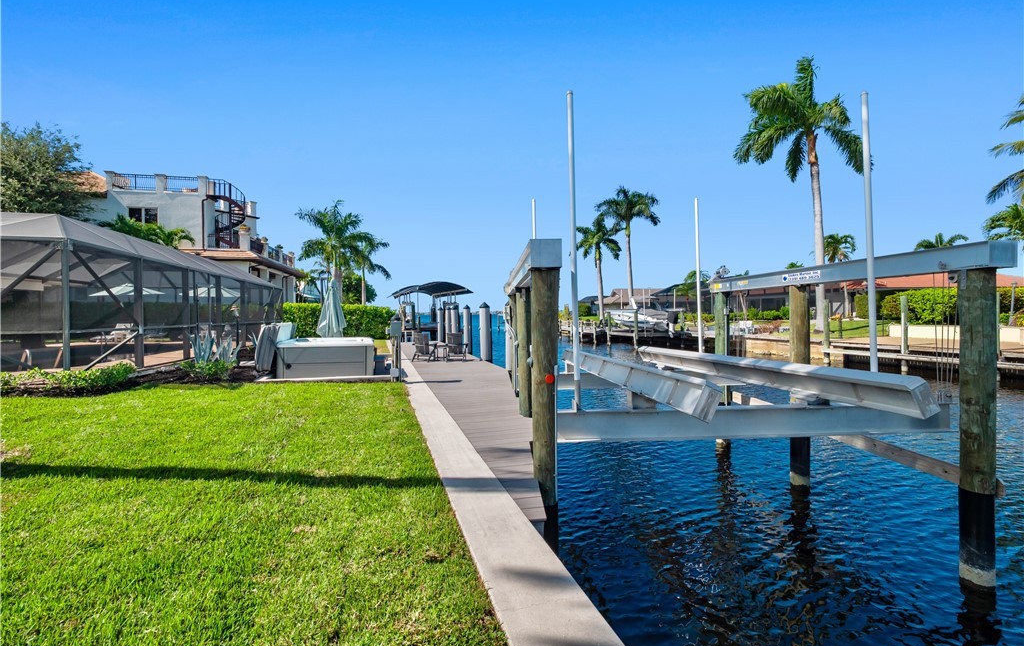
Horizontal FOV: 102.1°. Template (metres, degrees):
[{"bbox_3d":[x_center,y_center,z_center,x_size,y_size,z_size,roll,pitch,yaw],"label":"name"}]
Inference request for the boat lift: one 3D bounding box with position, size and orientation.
[{"bbox_3d":[2.205,0.782,5.943,4.400,3.130,4.500,0,1,-3],"label":"boat lift"}]

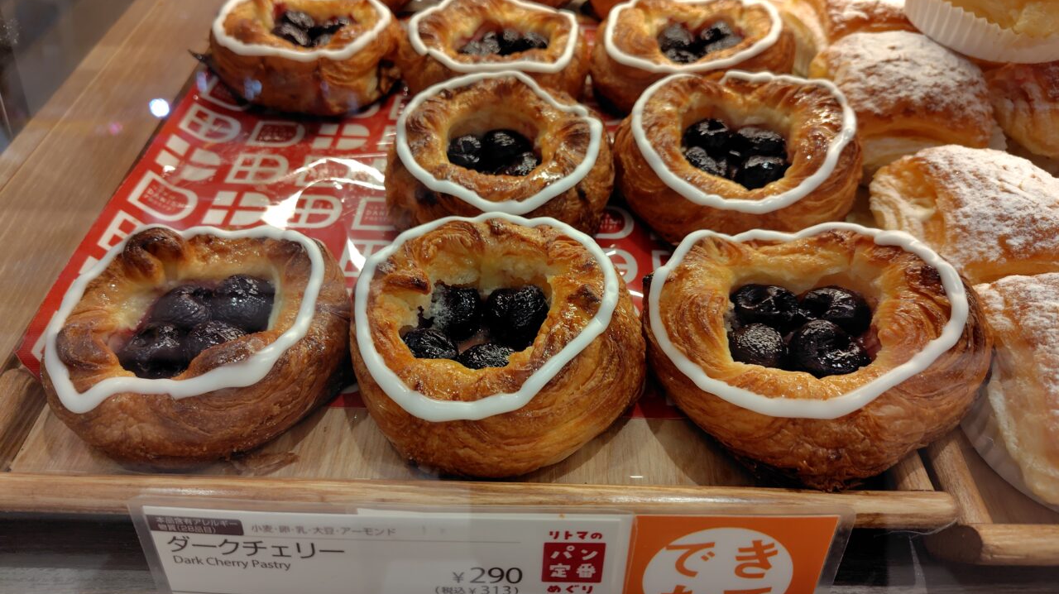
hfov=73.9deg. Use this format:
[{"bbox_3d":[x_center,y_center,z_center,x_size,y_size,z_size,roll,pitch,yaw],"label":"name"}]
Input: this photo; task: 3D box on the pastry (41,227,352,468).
[{"bbox_3d":[-0.107,0.013,0.231,0.094,0.037,0.089,2,50,1],"label":"pastry"}]

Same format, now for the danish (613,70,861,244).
[{"bbox_3d":[0.086,-0.061,0.296,0.100,0.037,0.090,2,50,1],"label":"danish"}]

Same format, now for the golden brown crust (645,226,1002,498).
[{"bbox_3d":[0.093,0.015,0.233,0.108,0.037,0.098,2,50,1],"label":"golden brown crust"}]

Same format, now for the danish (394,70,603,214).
[{"bbox_3d":[-0.012,-0.063,0.297,0.096,0.037,0.086,2,50,1],"label":"danish"}]

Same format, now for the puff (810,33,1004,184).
[{"bbox_3d":[0.165,-0.085,0.312,0.077,0.045,0.076,2,50,1],"label":"puff"}]

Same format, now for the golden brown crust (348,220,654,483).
[{"bbox_3d":[-0.010,0.013,0.234,0.097,0.037,0.096,2,50,1],"label":"golden brown crust"}]

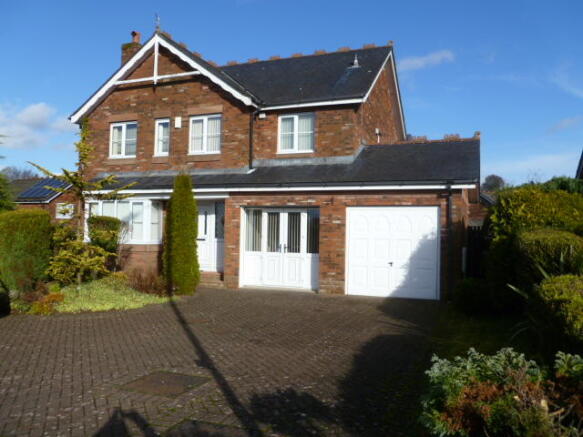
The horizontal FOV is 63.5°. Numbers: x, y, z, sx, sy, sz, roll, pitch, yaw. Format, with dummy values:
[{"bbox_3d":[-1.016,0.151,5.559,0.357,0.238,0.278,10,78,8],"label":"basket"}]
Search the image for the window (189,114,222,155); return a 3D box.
[{"bbox_3d":[-2.542,-2.458,13.854,1.095,1.150,0.100,0,-2,21],"label":"window"}]

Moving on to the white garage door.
[{"bbox_3d":[2.417,0.814,11.426,2.239,2.187,0.080,0,-2,21],"label":"white garage door"}]

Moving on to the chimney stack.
[{"bbox_3d":[-5.879,-5.902,17.636,0.560,2.000,0.700,0,-2,21],"label":"chimney stack"}]

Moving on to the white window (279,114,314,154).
[{"bbox_3d":[0.129,-2.412,13.437,1.092,1.108,0.100,0,-2,21],"label":"white window"}]

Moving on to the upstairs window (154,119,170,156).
[{"bbox_3d":[-3.942,-2.454,14.379,0.529,1.126,0.100,0,-2,21],"label":"upstairs window"}]

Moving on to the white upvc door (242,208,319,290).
[{"bbox_3d":[-0.277,0.791,12.599,2.230,2.170,0.100,0,-2,21],"label":"white upvc door"}]

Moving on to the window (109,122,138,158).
[{"bbox_3d":[-5.313,-2.465,14.894,1.059,1.117,0.100,0,-2,21],"label":"window"}]

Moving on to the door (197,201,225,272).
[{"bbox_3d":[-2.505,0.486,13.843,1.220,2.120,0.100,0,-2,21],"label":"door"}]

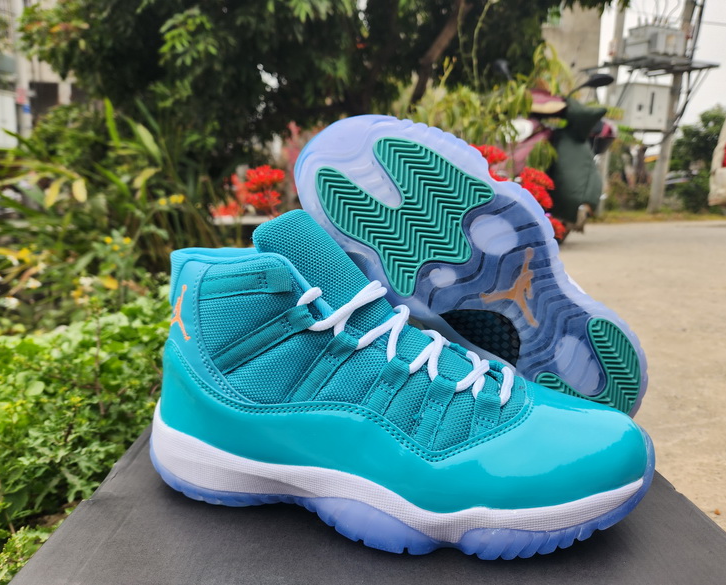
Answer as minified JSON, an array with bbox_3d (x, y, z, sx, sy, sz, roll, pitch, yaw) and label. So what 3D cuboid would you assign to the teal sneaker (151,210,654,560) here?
[{"bbox_3d":[0.014,0.037,0.295,0.298,0.166,0.110,2,10,10],"label":"teal sneaker"}]

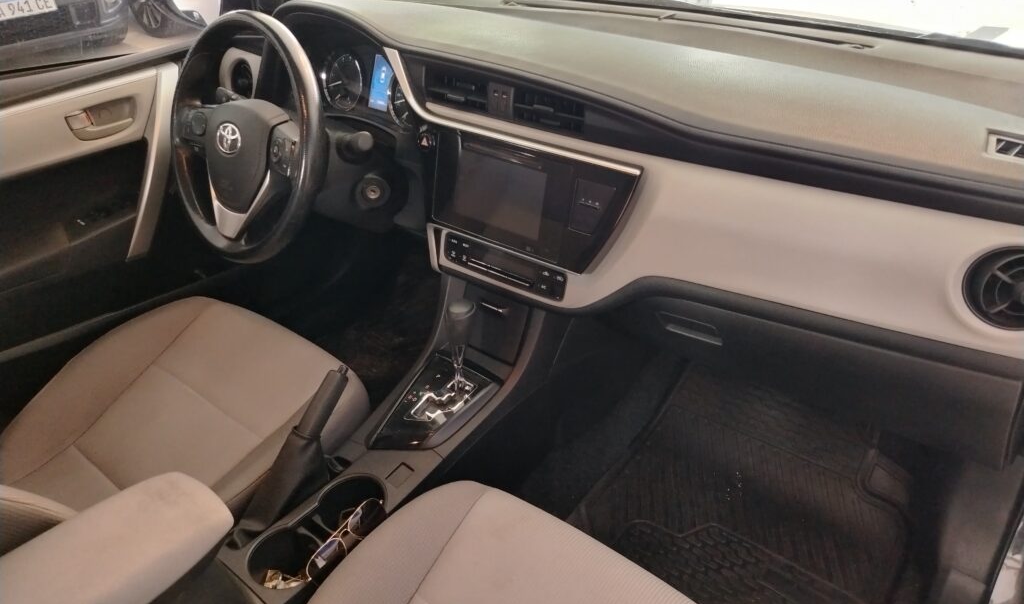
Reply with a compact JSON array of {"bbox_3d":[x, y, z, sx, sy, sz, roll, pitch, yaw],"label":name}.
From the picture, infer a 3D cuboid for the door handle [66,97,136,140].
[{"bbox_3d":[-0.719,-0.318,1.243,0.035,0.049,0.118,22,42,31],"label":"door handle"}]

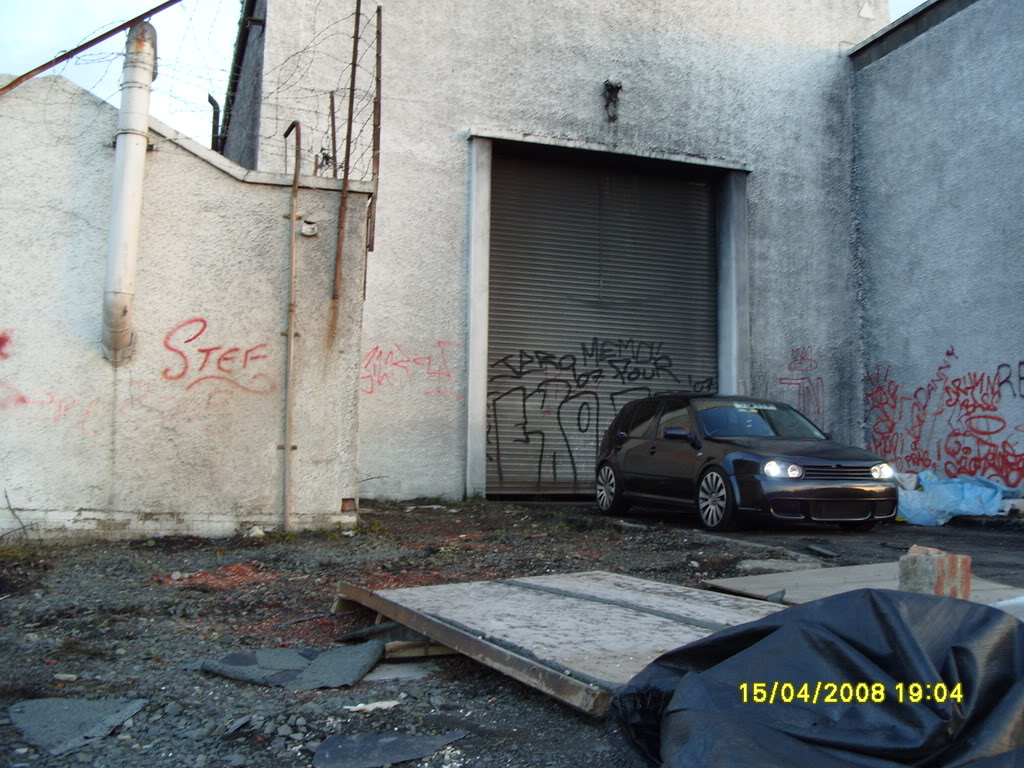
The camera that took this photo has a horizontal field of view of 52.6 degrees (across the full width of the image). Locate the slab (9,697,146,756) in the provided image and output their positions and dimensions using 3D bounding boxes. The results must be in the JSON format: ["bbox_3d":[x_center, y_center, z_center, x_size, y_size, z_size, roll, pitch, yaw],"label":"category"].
[{"bbox_3d":[-1.067,0.807,2.412,0.340,0.030,0.500,2,-6,-11],"label":"slab"}]

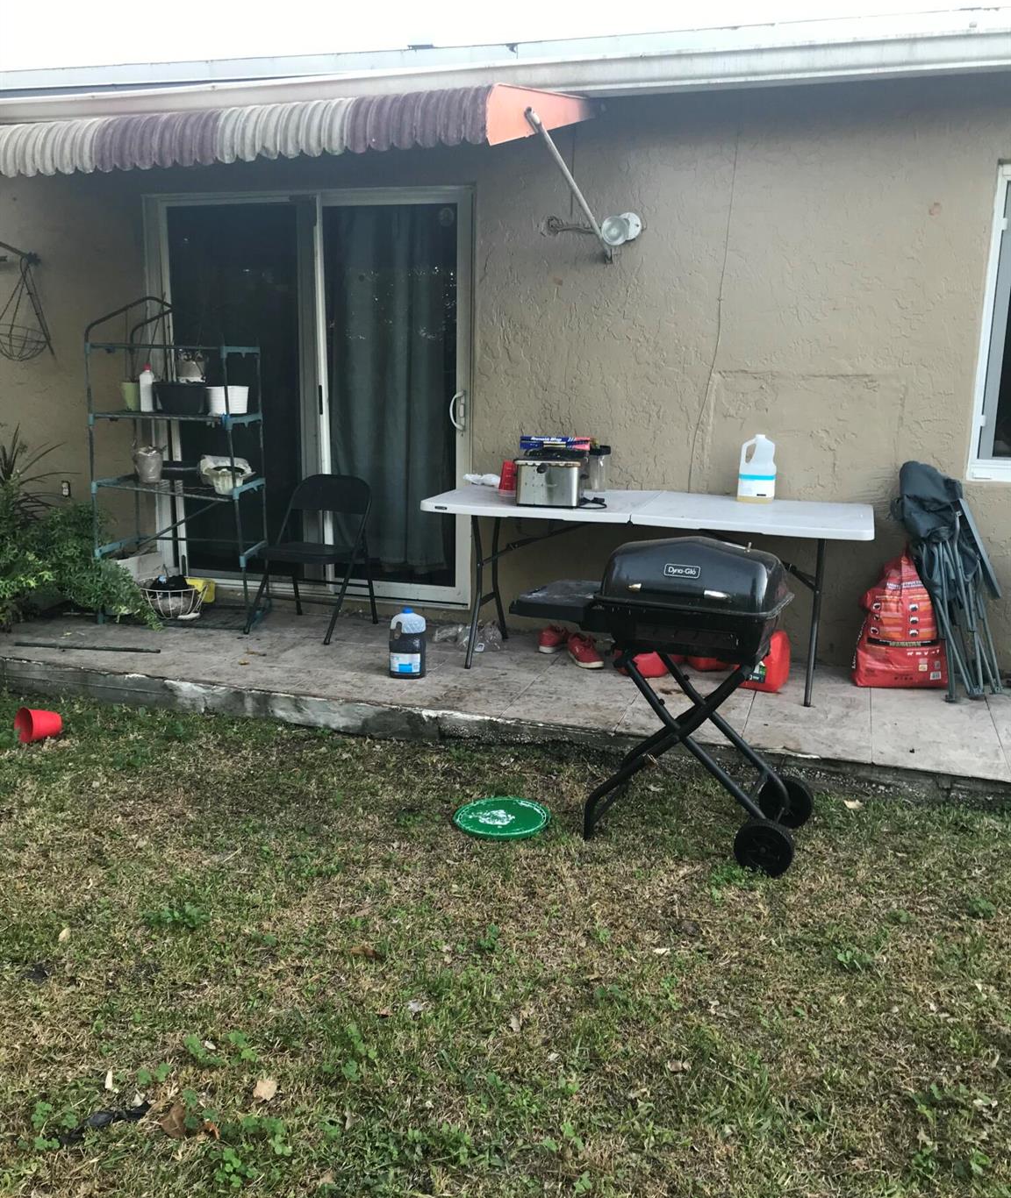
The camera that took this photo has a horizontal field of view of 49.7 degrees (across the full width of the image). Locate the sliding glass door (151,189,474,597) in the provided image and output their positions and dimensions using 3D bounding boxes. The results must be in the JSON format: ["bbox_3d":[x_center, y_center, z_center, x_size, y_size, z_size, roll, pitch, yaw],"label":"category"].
[{"bbox_3d":[-1.003,-1.016,5.602,1.800,2.030,0.100,5,14,17],"label":"sliding glass door"}]

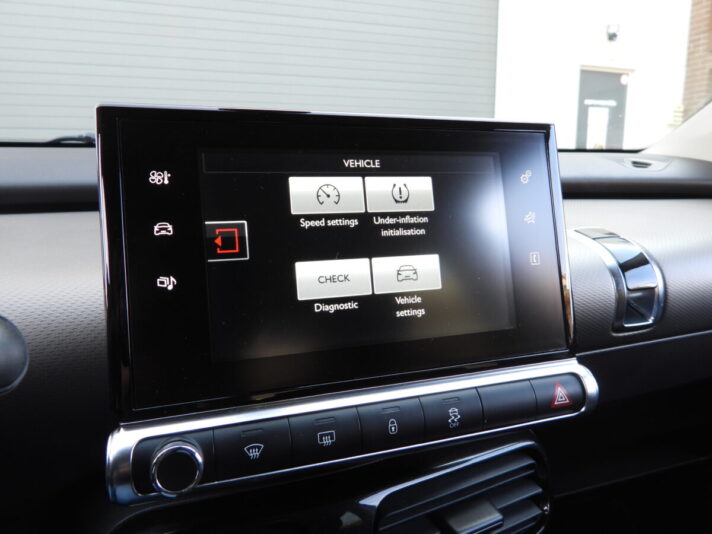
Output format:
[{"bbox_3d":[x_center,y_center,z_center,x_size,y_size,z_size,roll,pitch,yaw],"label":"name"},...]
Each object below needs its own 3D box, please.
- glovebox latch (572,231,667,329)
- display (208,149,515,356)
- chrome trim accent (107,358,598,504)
[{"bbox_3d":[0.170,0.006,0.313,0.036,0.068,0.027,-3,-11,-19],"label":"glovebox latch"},{"bbox_3d":[0.007,-0.010,0.237,0.153,0.092,0.010,-4,-3,-19],"label":"display"},{"bbox_3d":[0.015,0.070,0.231,0.233,0.029,0.014,-4,-6,-19],"label":"chrome trim accent"}]

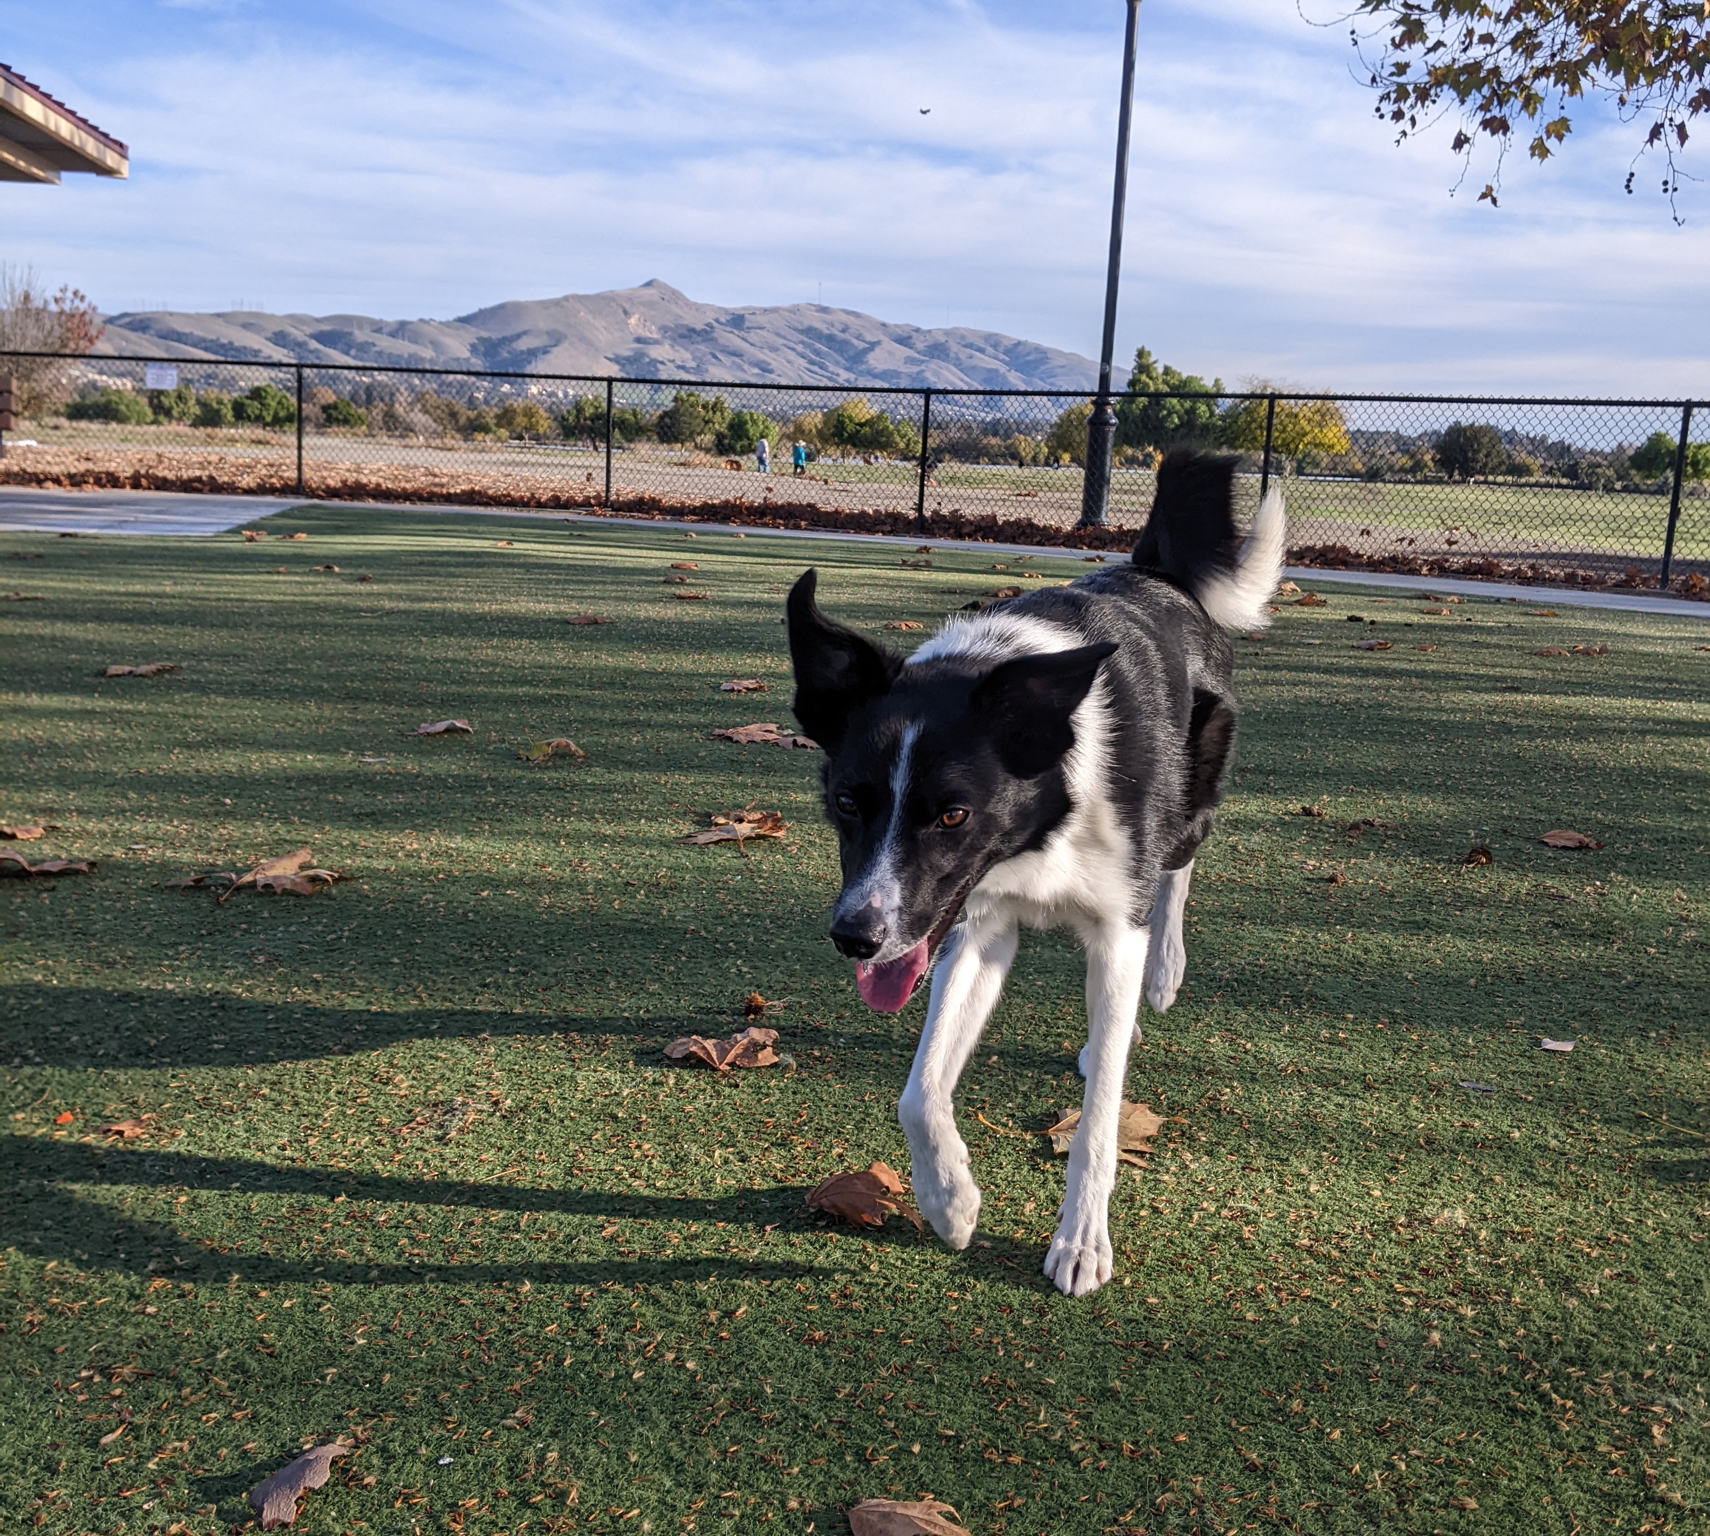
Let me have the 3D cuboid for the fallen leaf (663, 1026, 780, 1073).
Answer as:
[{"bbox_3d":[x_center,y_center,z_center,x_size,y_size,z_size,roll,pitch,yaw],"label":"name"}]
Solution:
[{"bbox_3d":[-0.138,0.292,1.844,0.124,0.036,0.075,2,10,-4],"label":"fallen leaf"}]

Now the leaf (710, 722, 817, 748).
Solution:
[{"bbox_3d":[-0.196,-0.074,3.884,0.235,0.035,0.160,3,10,-3],"label":"leaf"}]

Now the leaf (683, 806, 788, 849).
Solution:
[{"bbox_3d":[-0.195,0.097,2.902,0.174,0.042,0.150,2,10,-4],"label":"leaf"}]

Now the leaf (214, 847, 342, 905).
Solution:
[{"bbox_3d":[-0.787,0.147,2.424,0.178,0.050,0.140,0,11,-18],"label":"leaf"}]

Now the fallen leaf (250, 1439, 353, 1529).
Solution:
[{"bbox_3d":[-0.329,0.426,1.059,0.042,0.026,0.080,6,11,18],"label":"fallen leaf"}]

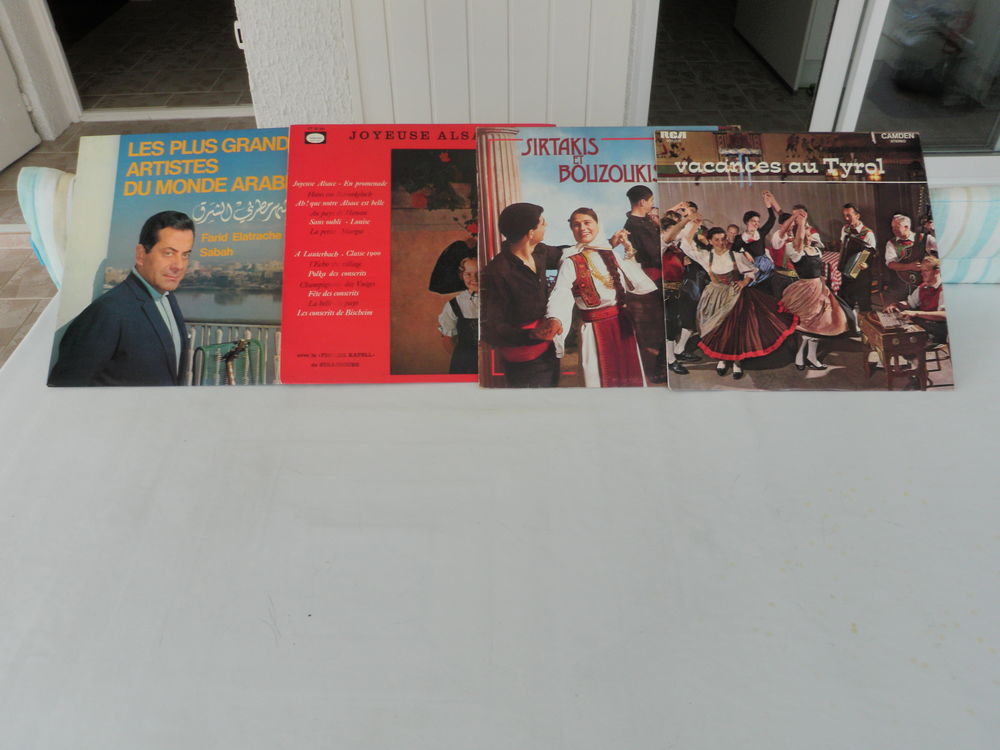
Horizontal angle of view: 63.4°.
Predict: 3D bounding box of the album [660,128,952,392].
[{"bbox_3d":[0.340,-0.134,0.917,0.313,0.005,0.313,0,76,-1],"label":"album"}]

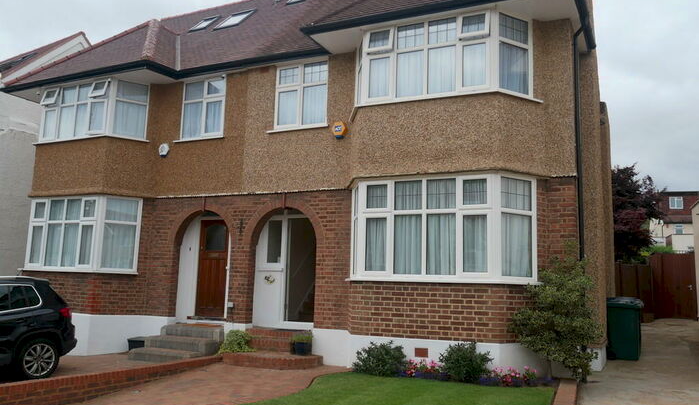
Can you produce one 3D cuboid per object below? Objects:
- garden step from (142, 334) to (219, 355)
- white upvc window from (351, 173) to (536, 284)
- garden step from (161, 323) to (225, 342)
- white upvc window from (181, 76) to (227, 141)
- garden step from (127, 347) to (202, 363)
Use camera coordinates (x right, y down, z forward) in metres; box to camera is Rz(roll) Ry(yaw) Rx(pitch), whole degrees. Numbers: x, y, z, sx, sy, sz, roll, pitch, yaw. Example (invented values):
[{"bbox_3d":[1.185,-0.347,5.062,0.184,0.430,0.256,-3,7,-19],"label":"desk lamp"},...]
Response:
[{"bbox_3d":[-3.172,2.643,11.341,1.390,0.210,0.330,-2,-10,26],"label":"garden step"},{"bbox_3d":[1.239,0.435,9.052,2.930,1.530,0.700,-2,-9,25],"label":"white upvc window"},{"bbox_3d":[-3.025,2.485,11.650,1.380,0.205,0.380,-2,-10,26],"label":"garden step"},{"bbox_3d":[-2.859,-1.821,11.864,1.050,1.230,0.120,-2,-9,25],"label":"white upvc window"},{"bbox_3d":[-3.326,2.808,11.051,1.430,0.210,0.330,-2,-10,26],"label":"garden step"}]

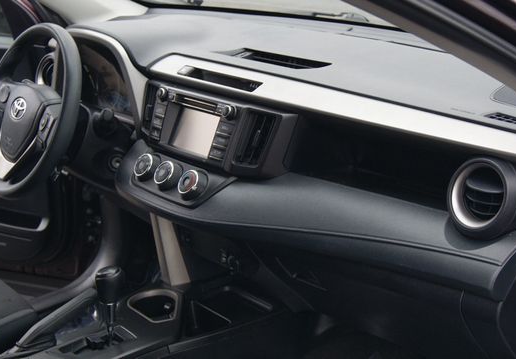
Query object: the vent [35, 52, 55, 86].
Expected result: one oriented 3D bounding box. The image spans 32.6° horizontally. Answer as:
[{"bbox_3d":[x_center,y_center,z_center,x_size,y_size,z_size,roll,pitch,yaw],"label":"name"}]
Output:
[{"bbox_3d":[-0.484,-0.251,2.101,0.100,0.100,0.045,16,13,40],"label":"vent"}]

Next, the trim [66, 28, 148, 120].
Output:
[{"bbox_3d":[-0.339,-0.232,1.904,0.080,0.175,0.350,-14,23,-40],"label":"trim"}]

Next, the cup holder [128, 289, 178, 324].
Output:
[{"bbox_3d":[-0.182,0.276,1.712,0.100,0.065,0.120,-14,23,-40],"label":"cup holder"}]

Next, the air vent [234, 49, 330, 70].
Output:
[{"bbox_3d":[0.028,-0.229,1.732,0.080,0.025,0.230,-14,23,-40],"label":"air vent"}]

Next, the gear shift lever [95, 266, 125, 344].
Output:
[{"bbox_3d":[-0.273,0.231,1.614,0.050,0.155,0.046,-14,23,-40],"label":"gear shift lever"}]

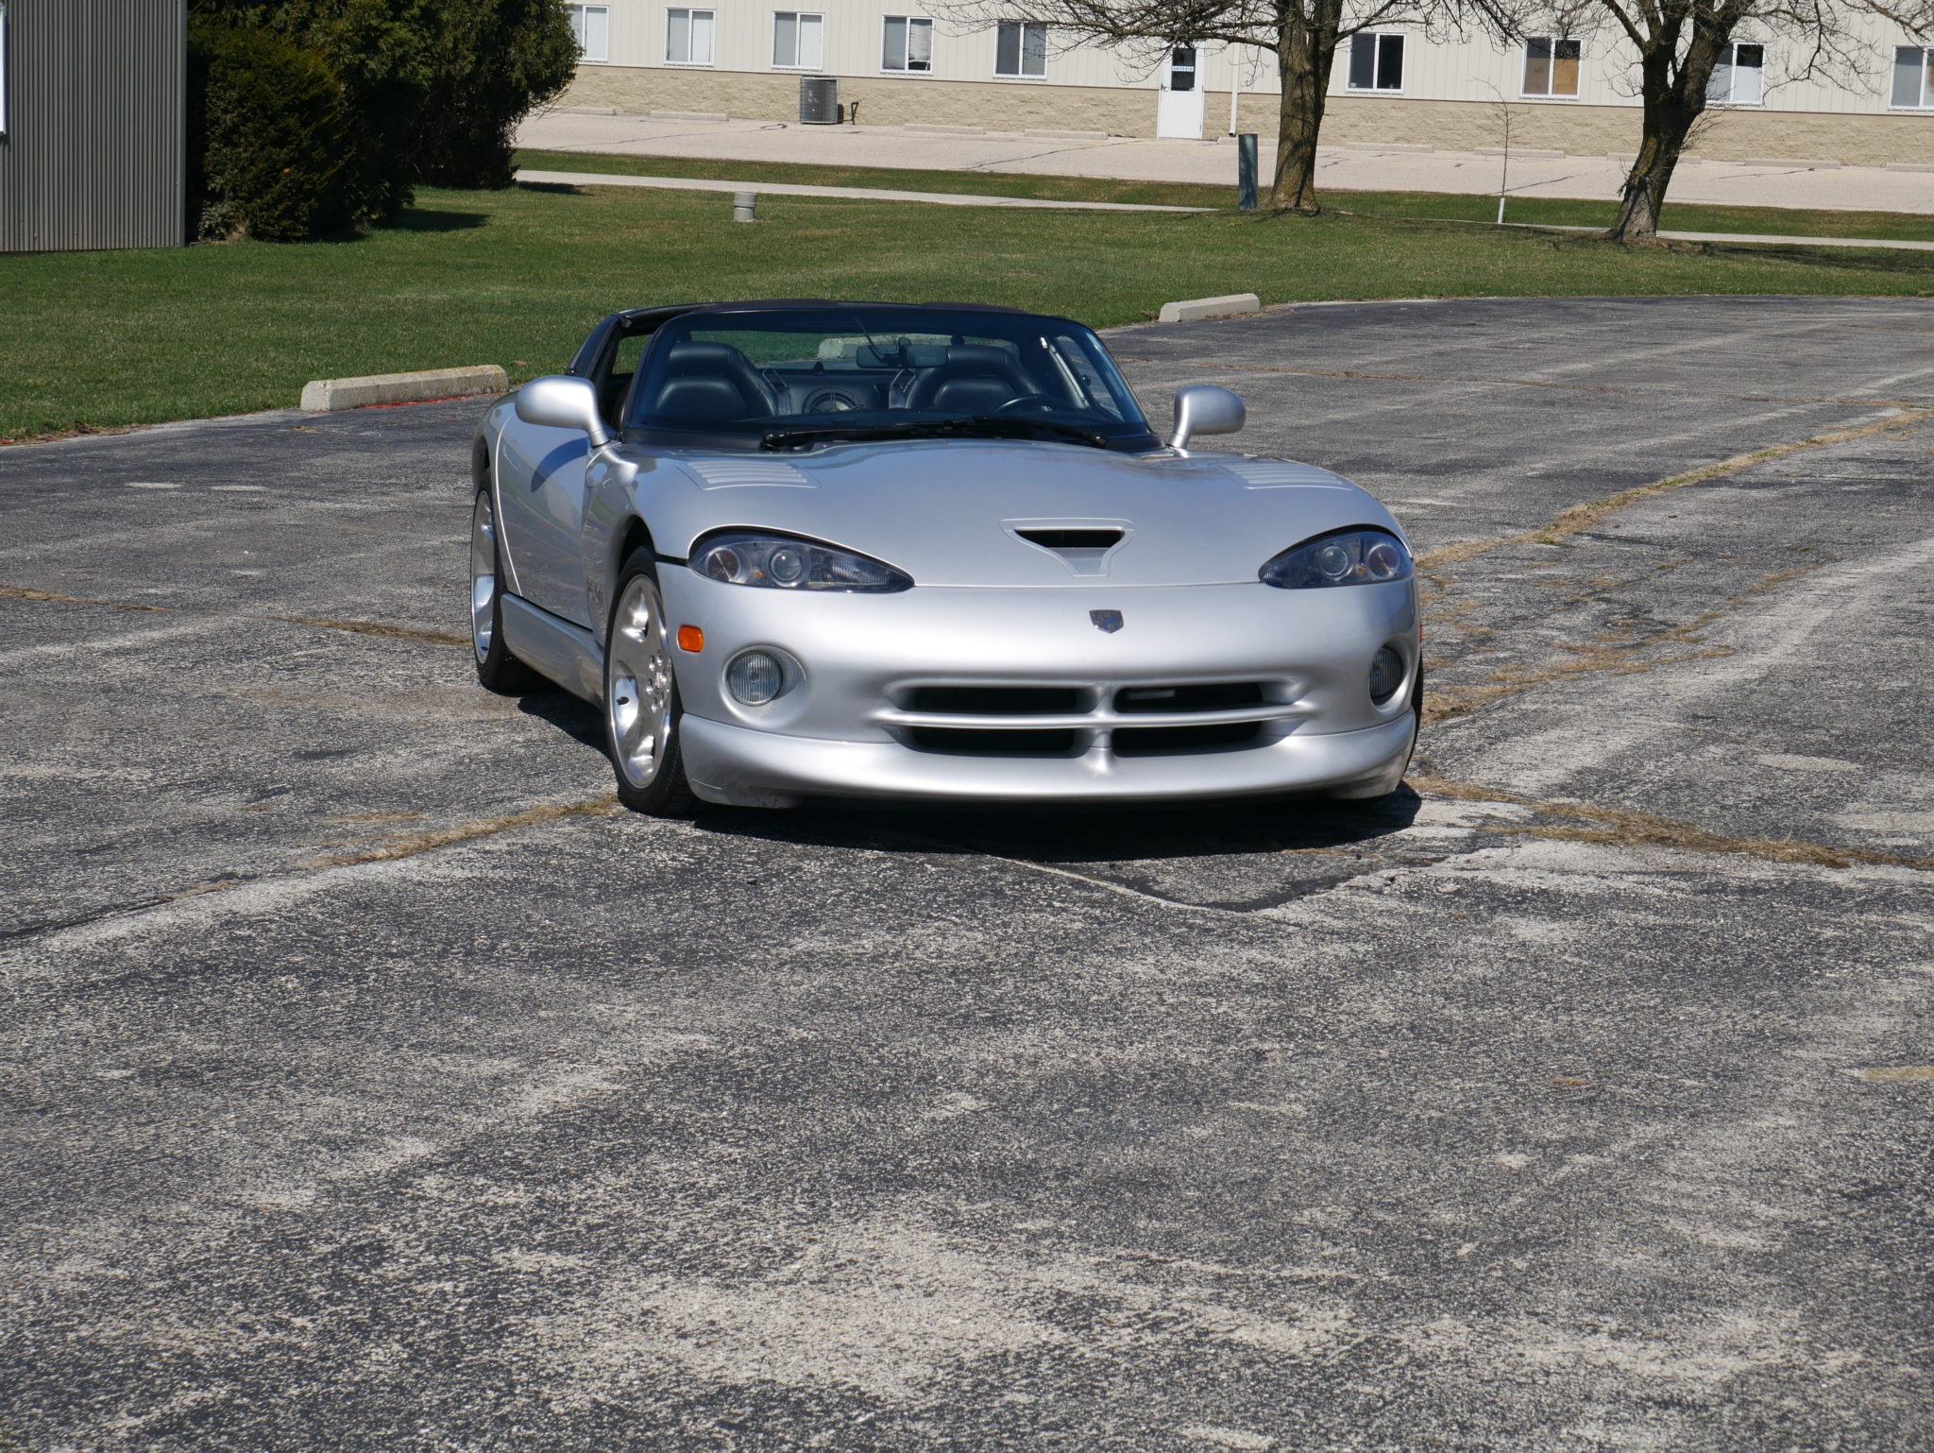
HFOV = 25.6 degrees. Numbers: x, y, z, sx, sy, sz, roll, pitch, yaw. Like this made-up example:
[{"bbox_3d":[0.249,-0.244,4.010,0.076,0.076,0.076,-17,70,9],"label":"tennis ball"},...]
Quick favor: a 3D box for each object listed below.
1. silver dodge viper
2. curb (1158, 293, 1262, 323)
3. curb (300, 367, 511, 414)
[{"bbox_3d":[-0.210,-0.531,11.329,1.930,1.130,4.480,-1,8,-14],"label":"silver dodge viper"},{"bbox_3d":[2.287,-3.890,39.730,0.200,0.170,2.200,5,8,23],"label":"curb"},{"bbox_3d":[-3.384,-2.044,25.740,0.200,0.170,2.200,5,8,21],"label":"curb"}]

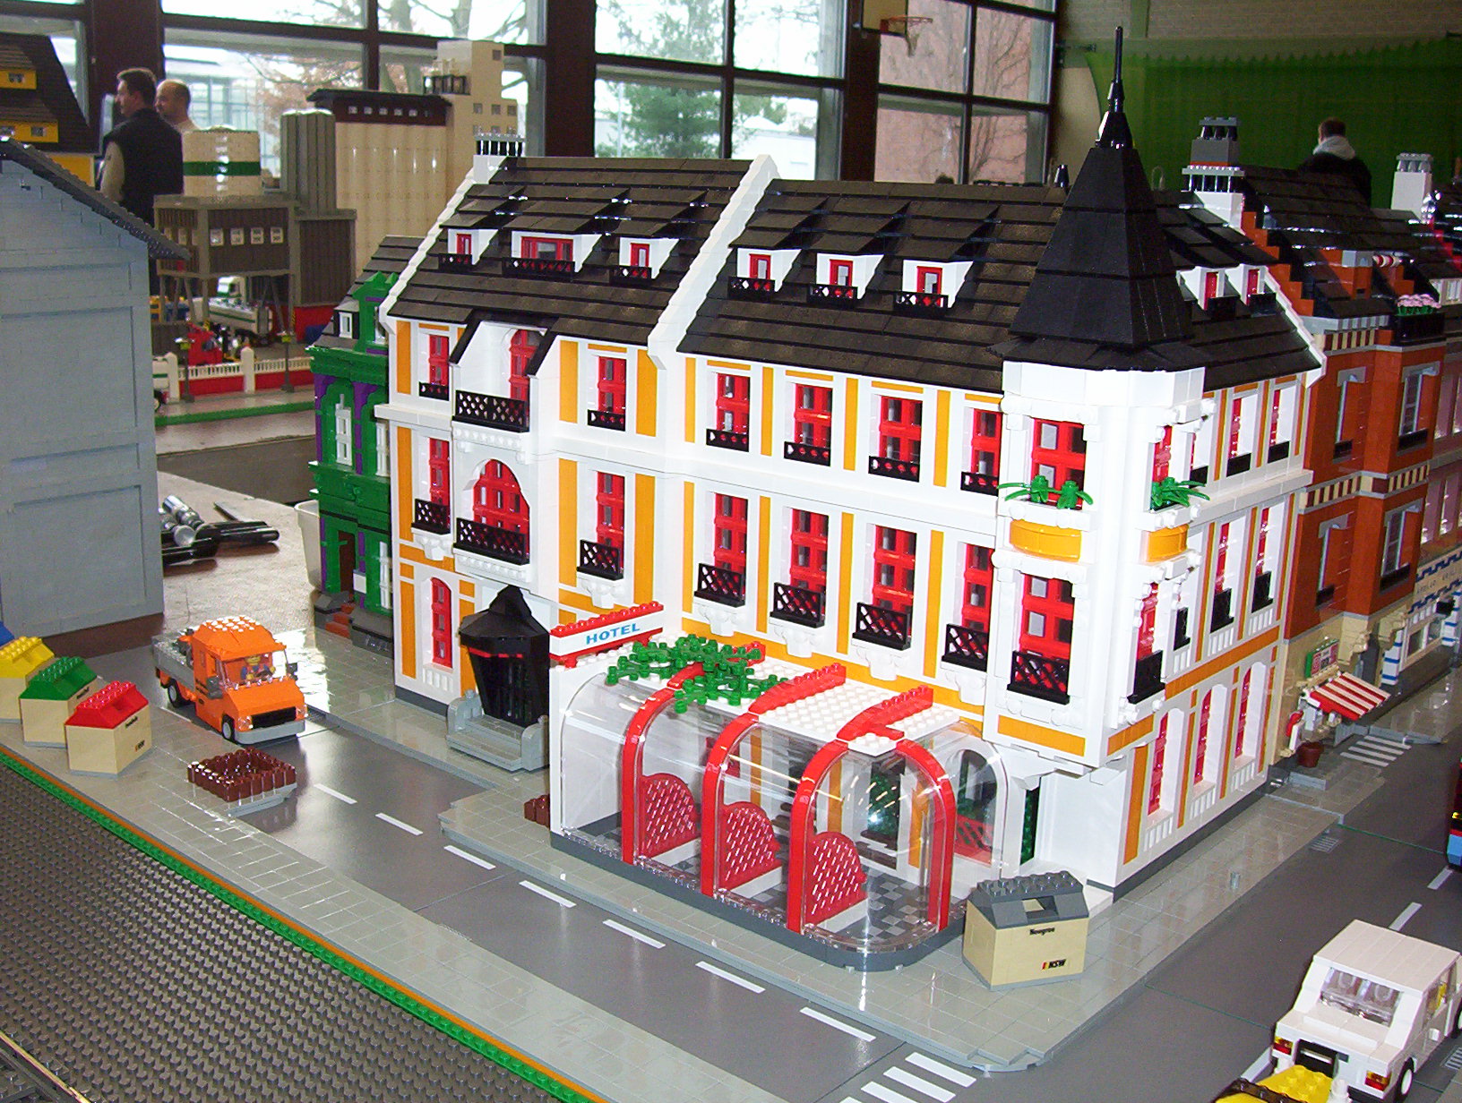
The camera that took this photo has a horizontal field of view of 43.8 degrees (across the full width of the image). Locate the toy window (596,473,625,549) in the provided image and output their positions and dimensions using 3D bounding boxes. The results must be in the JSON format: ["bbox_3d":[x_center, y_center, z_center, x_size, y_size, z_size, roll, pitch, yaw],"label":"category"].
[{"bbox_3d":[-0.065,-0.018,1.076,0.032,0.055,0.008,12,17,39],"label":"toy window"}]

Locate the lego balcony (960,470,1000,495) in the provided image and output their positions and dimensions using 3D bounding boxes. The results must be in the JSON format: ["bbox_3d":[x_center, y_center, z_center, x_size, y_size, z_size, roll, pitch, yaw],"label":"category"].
[{"bbox_3d":[0.128,-0.033,0.894,0.032,0.010,0.008,13,18,39],"label":"lego balcony"}]

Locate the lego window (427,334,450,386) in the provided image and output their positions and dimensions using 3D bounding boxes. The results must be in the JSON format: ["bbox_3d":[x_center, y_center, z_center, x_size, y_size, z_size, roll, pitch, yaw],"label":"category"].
[{"bbox_3d":[-0.178,-0.116,1.158,0.032,0.038,0.008,13,18,39],"label":"lego window"}]

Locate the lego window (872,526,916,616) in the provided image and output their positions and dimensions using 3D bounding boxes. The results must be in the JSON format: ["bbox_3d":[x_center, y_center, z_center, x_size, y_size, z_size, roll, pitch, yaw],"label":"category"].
[{"bbox_3d":[0.090,0.017,0.950,0.032,0.057,0.008,13,18,39],"label":"lego window"}]

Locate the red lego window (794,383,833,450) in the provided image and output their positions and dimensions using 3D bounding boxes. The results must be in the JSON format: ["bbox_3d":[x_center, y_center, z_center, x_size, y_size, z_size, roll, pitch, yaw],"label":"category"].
[{"bbox_3d":[0.048,-0.070,0.958,0.029,0.039,0.007,13,19,40],"label":"red lego window"}]

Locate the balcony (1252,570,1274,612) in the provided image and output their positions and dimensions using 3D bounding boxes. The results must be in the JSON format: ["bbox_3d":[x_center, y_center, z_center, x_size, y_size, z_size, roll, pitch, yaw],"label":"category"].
[{"bbox_3d":[0.303,0.023,1.040,0.008,0.019,0.031,13,19,39],"label":"balcony"}]

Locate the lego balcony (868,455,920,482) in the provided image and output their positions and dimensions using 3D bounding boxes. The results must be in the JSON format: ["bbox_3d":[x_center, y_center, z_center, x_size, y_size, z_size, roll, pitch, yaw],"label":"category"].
[{"bbox_3d":[0.086,-0.042,0.927,0.032,0.010,0.008,12,17,39],"label":"lego balcony"}]

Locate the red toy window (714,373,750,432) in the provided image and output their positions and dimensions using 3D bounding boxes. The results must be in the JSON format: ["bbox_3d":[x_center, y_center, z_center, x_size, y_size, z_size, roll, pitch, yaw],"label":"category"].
[{"bbox_3d":[0.006,-0.080,0.995,0.029,0.039,0.007,13,19,40],"label":"red toy window"}]

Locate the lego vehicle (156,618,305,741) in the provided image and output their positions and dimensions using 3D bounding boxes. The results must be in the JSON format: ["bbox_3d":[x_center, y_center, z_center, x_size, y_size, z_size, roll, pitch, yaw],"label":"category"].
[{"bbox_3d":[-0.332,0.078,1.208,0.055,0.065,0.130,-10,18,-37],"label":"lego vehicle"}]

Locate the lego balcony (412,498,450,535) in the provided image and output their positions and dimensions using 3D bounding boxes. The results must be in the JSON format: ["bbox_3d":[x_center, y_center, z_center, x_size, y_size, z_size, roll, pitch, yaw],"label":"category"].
[{"bbox_3d":[-0.190,-0.023,1.152,0.032,0.019,0.008,13,19,40],"label":"lego balcony"}]

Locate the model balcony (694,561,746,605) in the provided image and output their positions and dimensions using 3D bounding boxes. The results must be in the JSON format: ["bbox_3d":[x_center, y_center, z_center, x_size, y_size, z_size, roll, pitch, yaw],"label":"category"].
[{"bbox_3d":[-0.006,0.019,1.013,0.032,0.019,0.008,13,18,39],"label":"model balcony"}]

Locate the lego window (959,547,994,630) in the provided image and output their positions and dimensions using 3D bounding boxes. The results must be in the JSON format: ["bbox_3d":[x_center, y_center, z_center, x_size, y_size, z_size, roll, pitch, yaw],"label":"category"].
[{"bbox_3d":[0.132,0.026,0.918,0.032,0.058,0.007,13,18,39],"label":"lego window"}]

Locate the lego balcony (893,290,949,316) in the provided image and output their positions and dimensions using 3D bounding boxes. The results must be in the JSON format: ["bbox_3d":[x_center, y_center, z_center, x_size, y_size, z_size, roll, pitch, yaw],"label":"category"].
[{"bbox_3d":[0.098,-0.125,0.921,0.032,0.010,0.008,13,18,39],"label":"lego balcony"}]

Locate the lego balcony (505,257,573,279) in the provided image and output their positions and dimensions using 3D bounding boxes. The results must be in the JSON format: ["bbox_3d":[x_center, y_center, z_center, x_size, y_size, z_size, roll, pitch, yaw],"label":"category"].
[{"bbox_3d":[-0.113,-0.169,1.081,0.064,0.010,0.007,13,19,40],"label":"lego balcony"}]

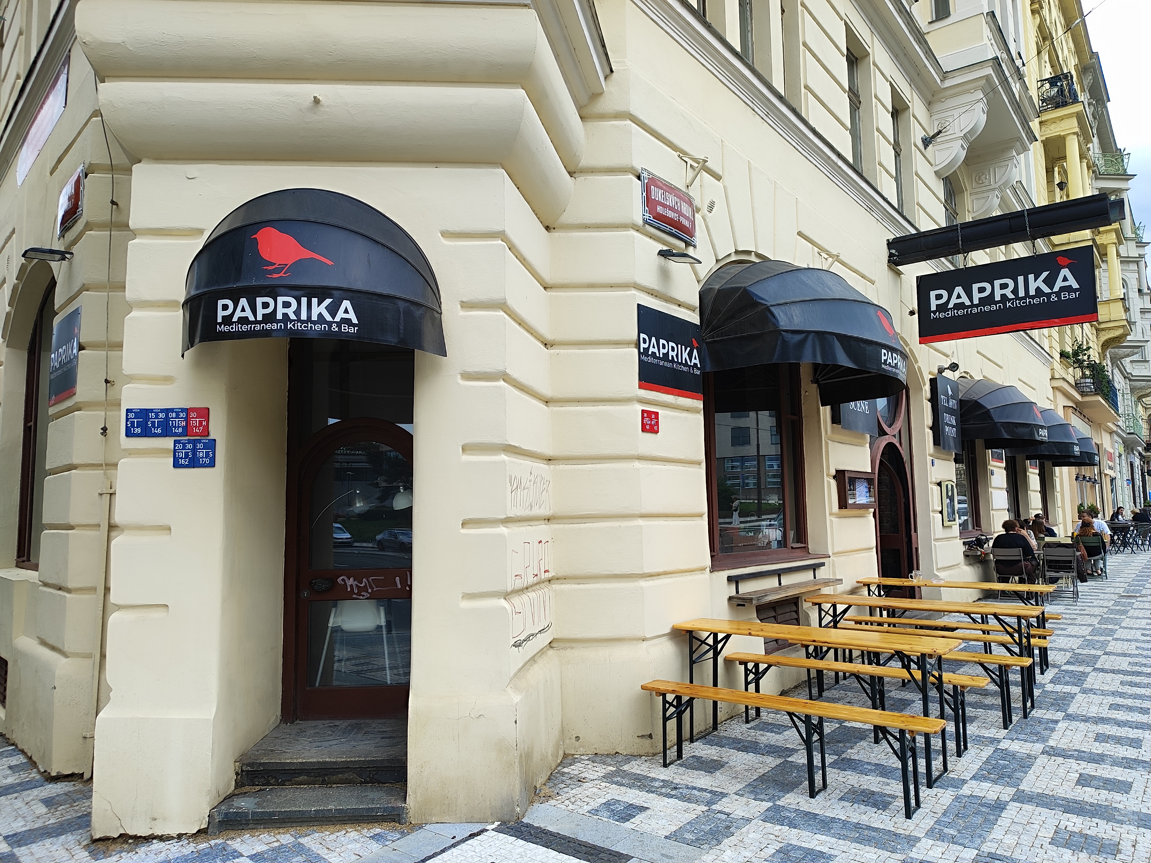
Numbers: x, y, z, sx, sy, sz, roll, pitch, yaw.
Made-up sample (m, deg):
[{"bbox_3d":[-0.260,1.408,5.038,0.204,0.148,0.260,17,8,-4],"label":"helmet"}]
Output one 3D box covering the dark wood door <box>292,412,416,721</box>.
[{"bbox_3d":[-1.443,0.927,5.490,0.980,2.040,0.100,-1,-6,-3],"label":"dark wood door"}]

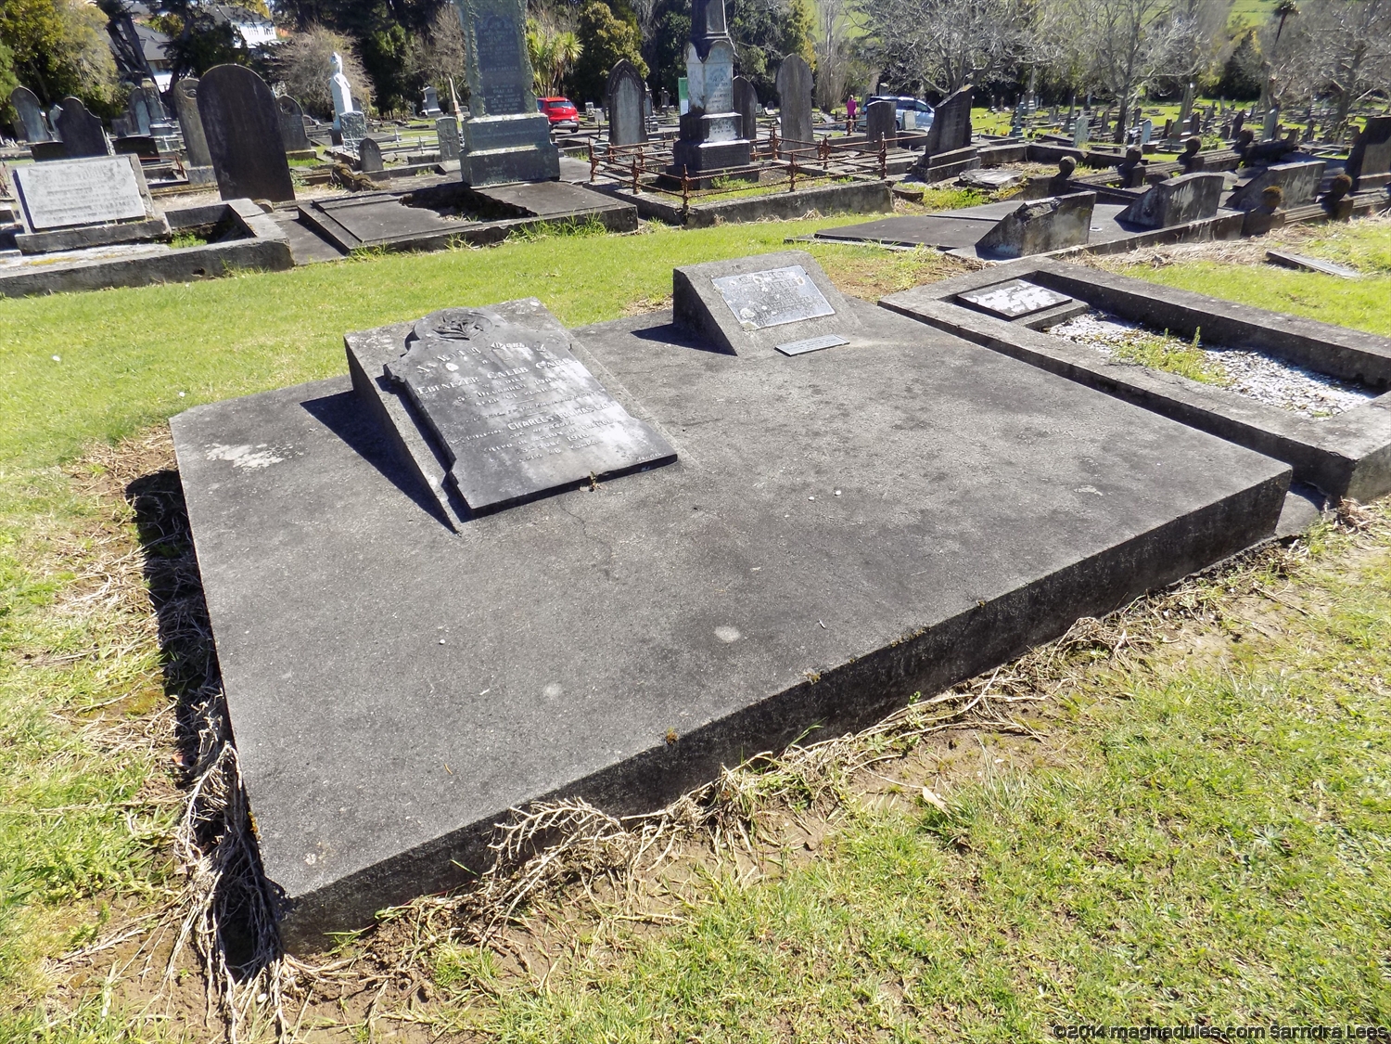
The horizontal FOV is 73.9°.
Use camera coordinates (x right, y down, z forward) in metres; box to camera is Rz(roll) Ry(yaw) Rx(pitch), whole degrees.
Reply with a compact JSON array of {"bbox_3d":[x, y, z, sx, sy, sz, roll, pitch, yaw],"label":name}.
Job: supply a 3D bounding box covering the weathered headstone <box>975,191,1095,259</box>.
[{"bbox_3d":[2.265,-2.006,6.133,0.640,0.330,0.400,-17,32,-25],"label":"weathered headstone"}]

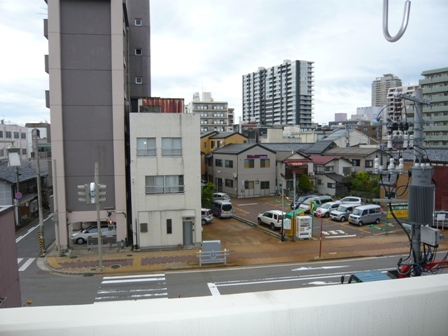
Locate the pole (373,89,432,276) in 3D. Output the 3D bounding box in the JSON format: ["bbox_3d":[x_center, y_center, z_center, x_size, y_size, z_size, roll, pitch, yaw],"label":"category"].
[{"bbox_3d":[5.339,2.663,11.109,1.600,10.100,1.000,1,4,15],"label":"pole"}]

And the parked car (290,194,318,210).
[{"bbox_3d":[11.081,4.401,48.116,4.400,1.520,1.700,-2,4,-26],"label":"parked car"}]

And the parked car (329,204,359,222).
[{"bbox_3d":[13.808,4.899,40.509,3.850,1.660,1.680,-2,4,-24],"label":"parked car"}]

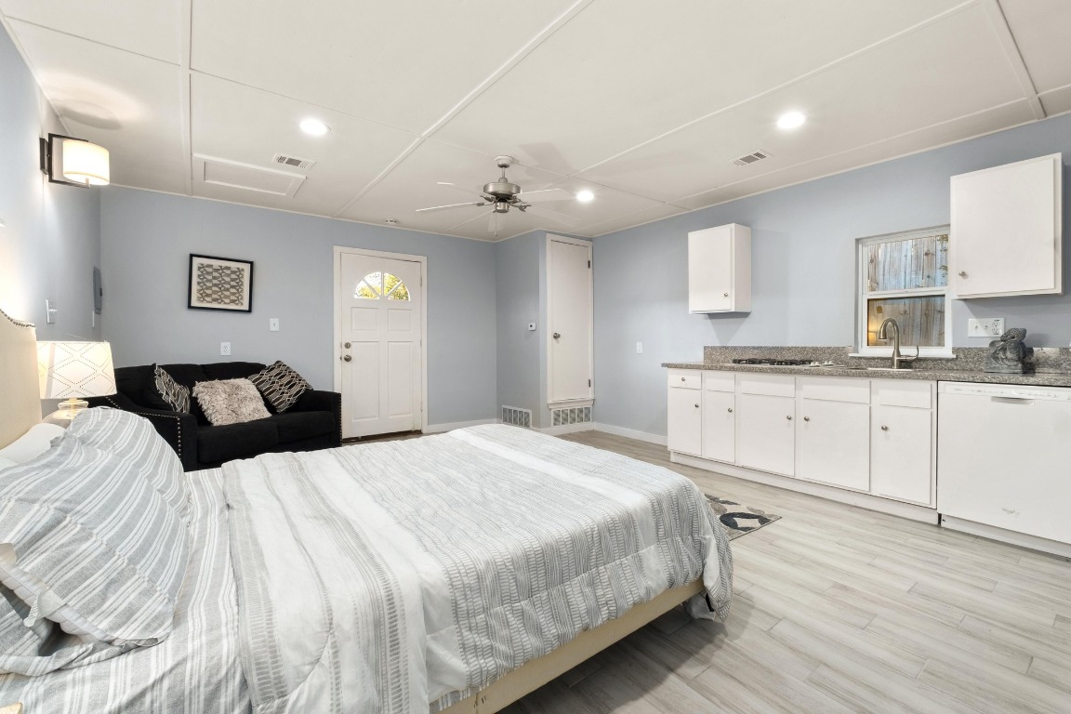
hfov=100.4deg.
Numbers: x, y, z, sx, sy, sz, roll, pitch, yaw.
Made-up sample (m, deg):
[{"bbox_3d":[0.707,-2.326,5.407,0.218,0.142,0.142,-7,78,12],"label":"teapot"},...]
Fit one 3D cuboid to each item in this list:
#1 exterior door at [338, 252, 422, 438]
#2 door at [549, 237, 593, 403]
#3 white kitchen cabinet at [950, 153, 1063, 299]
[{"bbox_3d":[-1.766,-0.123,5.173,0.920,2.040,0.050,-1,2,-37],"label":"exterior door"},{"bbox_3d":[0.424,-0.440,5.442,0.655,1.940,0.050,-1,2,-37],"label":"door"},{"bbox_3d":[2.814,-0.730,2.667,0.310,0.757,0.450,-1,2,-37],"label":"white kitchen cabinet"}]

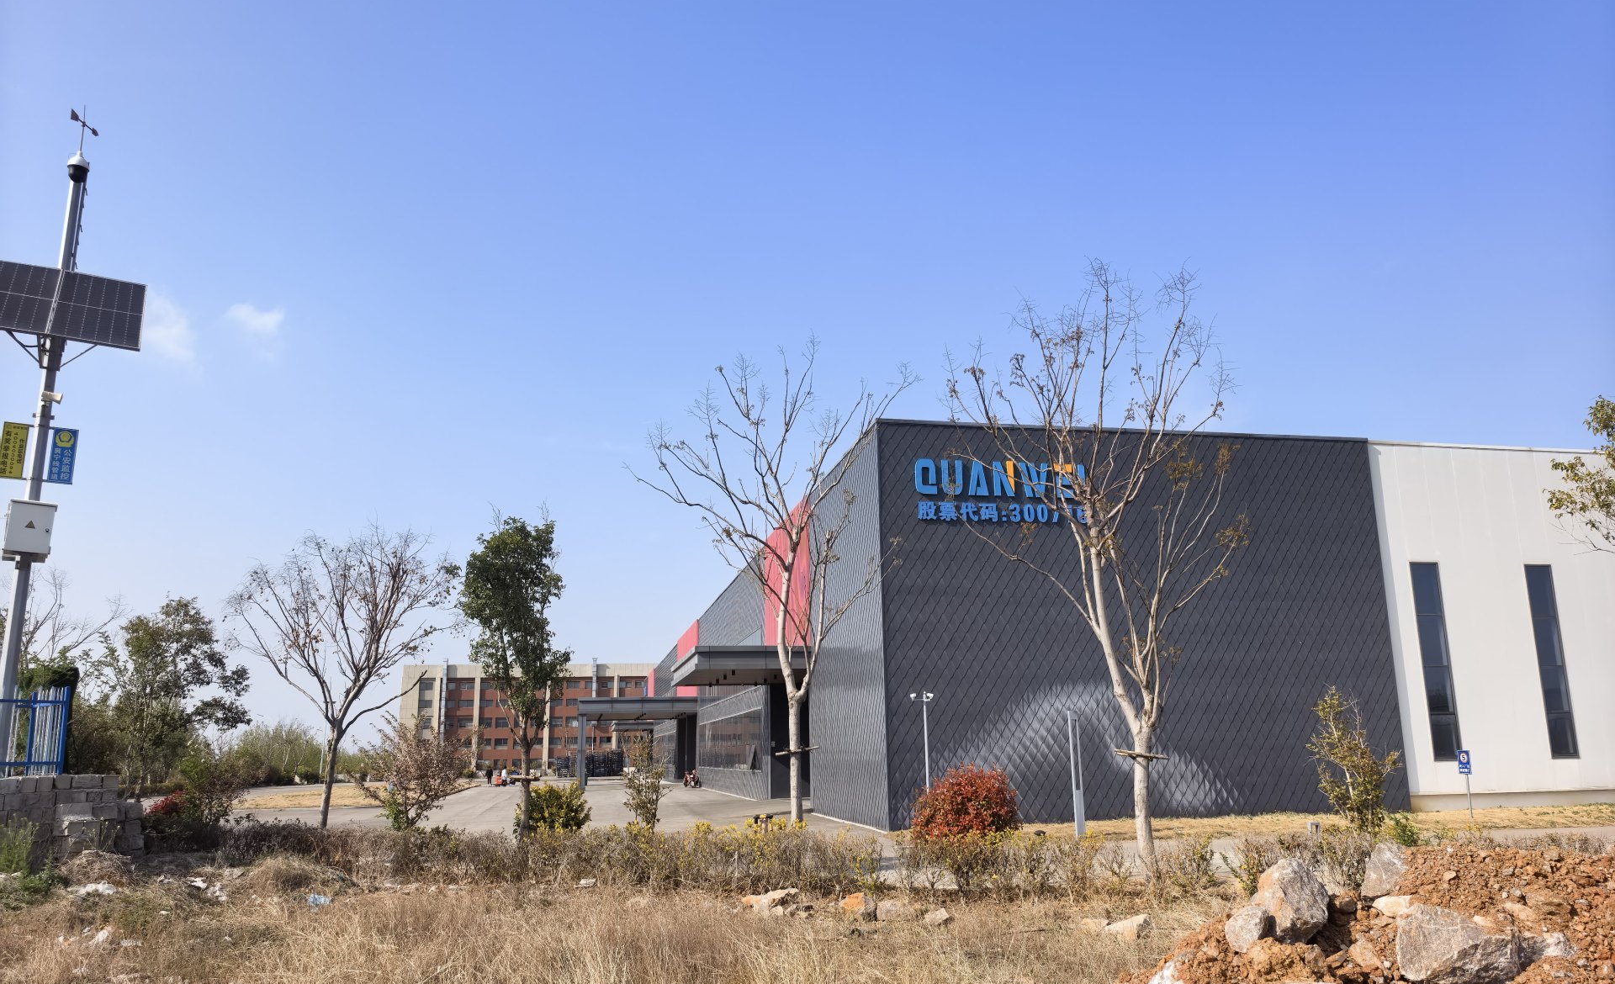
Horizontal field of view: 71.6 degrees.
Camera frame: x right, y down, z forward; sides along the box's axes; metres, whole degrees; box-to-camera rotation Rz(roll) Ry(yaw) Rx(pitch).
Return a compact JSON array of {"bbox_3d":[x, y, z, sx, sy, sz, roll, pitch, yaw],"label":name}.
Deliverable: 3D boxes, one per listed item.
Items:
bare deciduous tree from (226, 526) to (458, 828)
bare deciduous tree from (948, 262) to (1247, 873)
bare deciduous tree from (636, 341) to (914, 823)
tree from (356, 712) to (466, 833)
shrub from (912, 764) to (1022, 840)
[{"bbox_3d":[-9.015,3.792,21.467,4.510,6.430,4.290,5,-14,-22],"label":"bare deciduous tree"},{"bbox_3d":[4.089,0.870,15.282,4.190,8.630,3.980,-4,-14,15],"label":"bare deciduous tree"},{"bbox_3d":[-0.485,1.601,17.398,4.410,8.370,4.190,-1,-13,-2],"label":"bare deciduous tree"},{"bbox_3d":[-7.100,5.310,19.969,2.110,2.690,2.000,4,-14,-19],"label":"tree"},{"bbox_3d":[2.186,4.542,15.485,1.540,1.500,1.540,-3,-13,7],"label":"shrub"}]

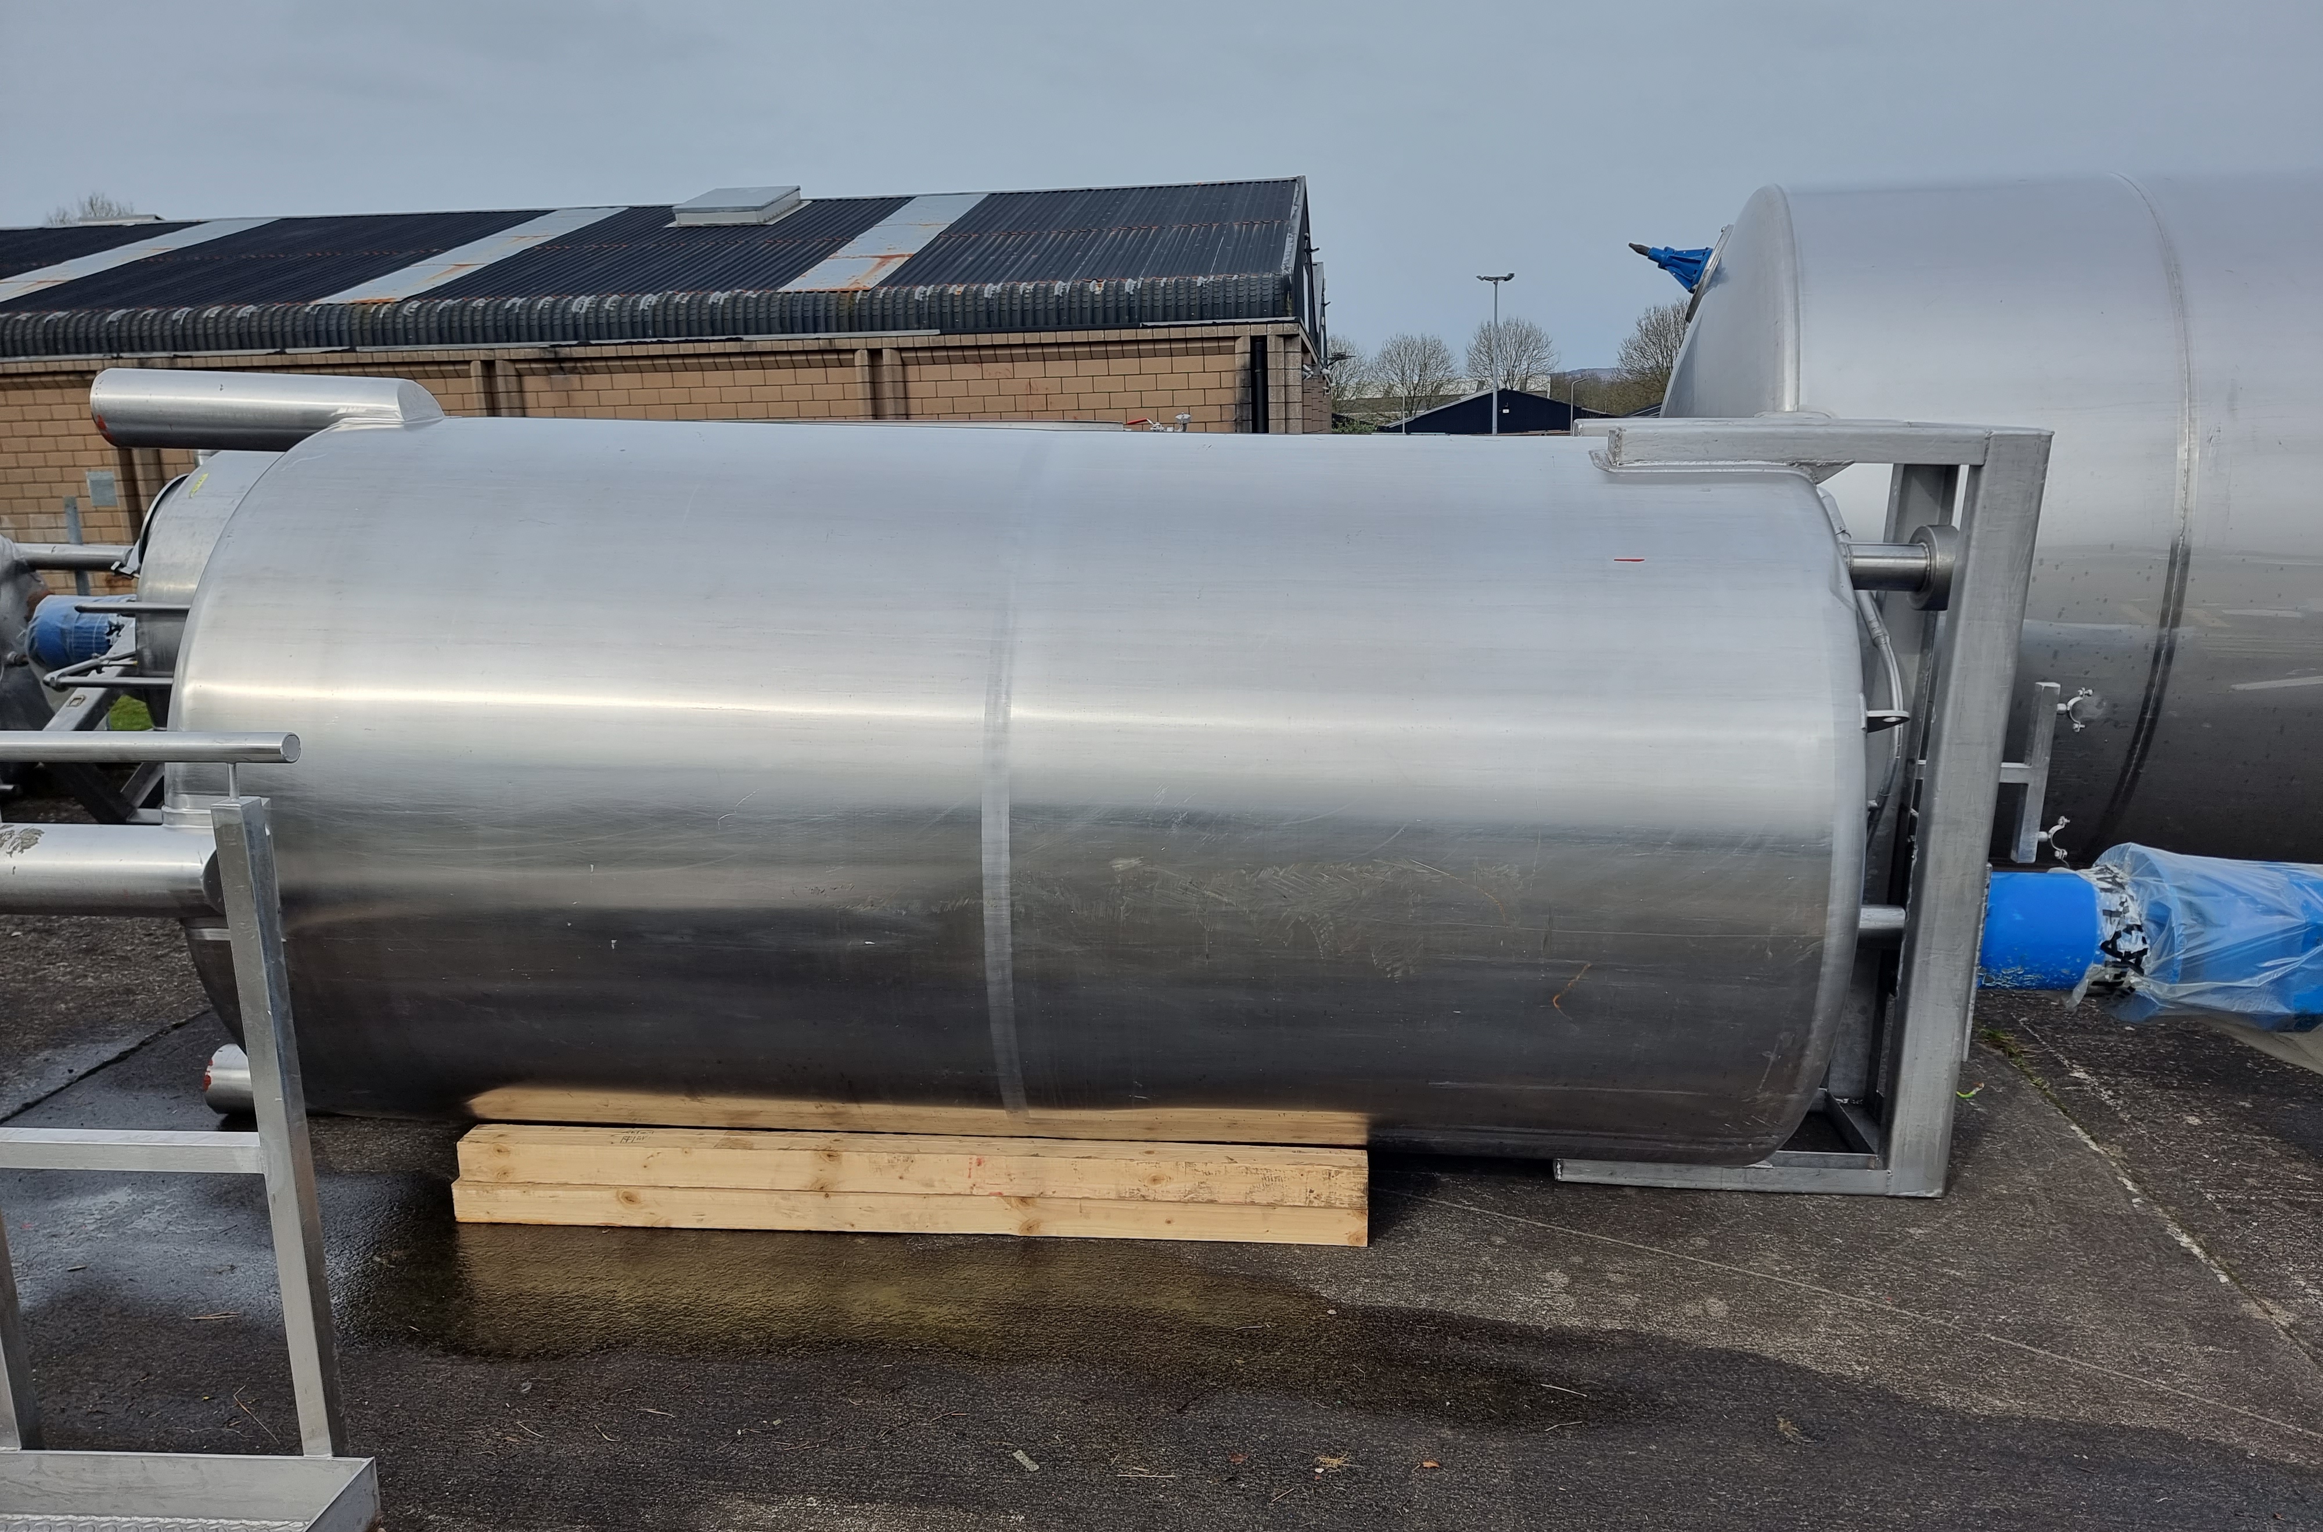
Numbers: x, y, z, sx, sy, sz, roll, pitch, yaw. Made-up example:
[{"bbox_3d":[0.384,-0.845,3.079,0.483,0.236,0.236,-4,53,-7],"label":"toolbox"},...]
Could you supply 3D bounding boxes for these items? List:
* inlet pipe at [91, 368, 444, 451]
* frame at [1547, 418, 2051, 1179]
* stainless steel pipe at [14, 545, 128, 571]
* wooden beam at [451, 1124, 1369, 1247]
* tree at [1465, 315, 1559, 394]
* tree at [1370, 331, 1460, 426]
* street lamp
[{"bbox_3d":[-1.968,-0.792,3.596,0.760,0.170,0.170,1,12,3],"label":"inlet pipe"},{"bbox_3d":[1.333,0.087,3.582,0.860,1.650,0.430,1,12,3],"label":"frame"},{"bbox_3d":[-5.954,-1.140,8.800,0.660,0.142,0.142,-1,12,4],"label":"stainless steel pipe"},{"bbox_3d":[-0.565,0.913,3.516,2.020,0.180,0.110,0,12,6],"label":"wooden beam"},{"bbox_3d":[28.148,-30.304,129.590,7.600,11.540,7.400,1,12,12],"label":"tree"},{"bbox_3d":[20.547,-29.520,129.716,7.000,10.330,7.000,0,12,9],"label":"tree"},{"bbox_3d":[16.492,-19.374,79.589,1.850,9.550,0.500,1,12,11],"label":"street lamp"}]

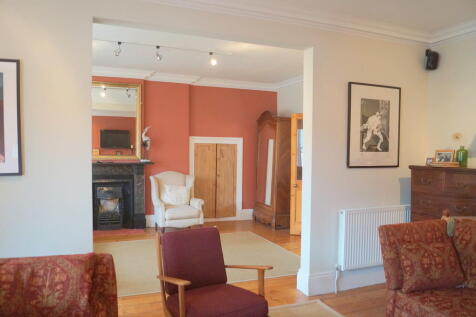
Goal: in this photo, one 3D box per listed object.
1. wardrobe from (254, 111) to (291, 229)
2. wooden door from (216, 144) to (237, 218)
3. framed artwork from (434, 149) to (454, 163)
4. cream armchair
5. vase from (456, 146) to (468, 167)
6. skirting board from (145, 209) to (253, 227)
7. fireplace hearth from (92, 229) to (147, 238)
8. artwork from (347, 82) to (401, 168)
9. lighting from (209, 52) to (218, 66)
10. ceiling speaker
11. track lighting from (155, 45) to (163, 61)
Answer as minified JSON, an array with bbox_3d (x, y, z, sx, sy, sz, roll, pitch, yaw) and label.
[{"bbox_3d":[0.685,0.189,6.554,0.490,2.066,0.900,0,2,-20],"label":"wardrobe"},{"bbox_3d":[-0.210,0.436,6.761,0.400,1.390,0.040,0,2,-20],"label":"wooden door"},{"bbox_3d":[1.945,-0.016,3.349,0.030,0.125,0.175,-1,3,-43],"label":"framed artwork"},{"bbox_3d":[-1.027,0.716,6.119,0.800,0.993,0.700,0,2,-26],"label":"cream armchair"},{"bbox_3d":[2.013,-0.009,3.201,0.100,0.195,0.100,0,2,-20],"label":"vase"},{"bbox_3d":[-0.673,1.103,6.584,2.103,0.210,0.040,0,2,-20],"label":"skirting board"},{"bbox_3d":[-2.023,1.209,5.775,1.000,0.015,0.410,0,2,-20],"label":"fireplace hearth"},{"bbox_3d":[1.406,-0.323,3.640,0.655,0.830,0.030,0,2,-20],"label":"artwork"},{"bbox_3d":[-0.324,-1.304,4.715,0.110,0.180,0.110,0,2,-11],"label":"lighting"},{"bbox_3d":[2.017,-1.026,3.708,0.110,0.200,0.120,1,11,4],"label":"ceiling speaker"},{"bbox_3d":[-0.997,-1.324,4.474,0.095,0.200,0.095,-1,3,-36],"label":"track lighting"}]

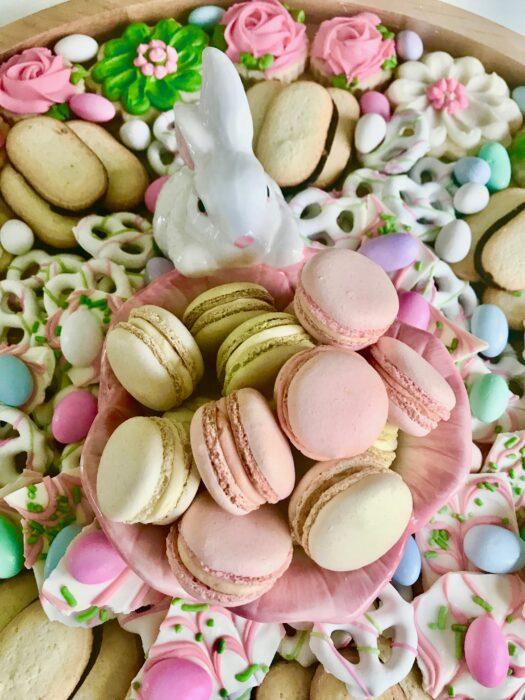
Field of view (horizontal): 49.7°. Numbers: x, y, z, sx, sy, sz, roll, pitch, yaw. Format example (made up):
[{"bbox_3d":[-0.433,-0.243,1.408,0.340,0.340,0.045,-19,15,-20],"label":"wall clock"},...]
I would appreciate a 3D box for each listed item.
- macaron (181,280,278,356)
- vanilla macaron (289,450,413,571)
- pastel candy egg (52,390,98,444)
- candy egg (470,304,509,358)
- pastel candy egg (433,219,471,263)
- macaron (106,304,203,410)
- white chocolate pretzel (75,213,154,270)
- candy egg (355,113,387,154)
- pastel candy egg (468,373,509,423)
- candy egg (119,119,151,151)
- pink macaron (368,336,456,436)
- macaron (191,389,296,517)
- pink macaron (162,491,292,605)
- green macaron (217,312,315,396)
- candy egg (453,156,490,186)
[{"bbox_3d":[-0.014,-0.011,0.263,0.044,0.044,0.026,-18,63,0],"label":"macaron"},{"bbox_3d":[0.034,0.061,0.217,0.045,0.045,0.027,-12,33,-19],"label":"vanilla macaron"},{"bbox_3d":[-0.077,0.028,0.232,0.018,0.018,0.025,13,41,6],"label":"pastel candy egg"},{"bbox_3d":[0.105,-0.009,0.261,0.017,0.017,0.025,1,73,0],"label":"candy egg"},{"bbox_3d":[0.097,-0.055,0.287,0.017,0.017,0.024,20,80,0],"label":"pastel candy egg"},{"bbox_3d":[-0.045,0.004,0.240,0.028,0.044,0.044,-37,90,-31],"label":"macaron"},{"bbox_3d":[-0.072,-0.053,0.272,0.037,0.009,0.032,0,63,0],"label":"white chocolate pretzel"},{"bbox_3d":[0.060,-0.120,0.313,0.016,0.016,0.024,22,81,11],"label":"candy egg"},{"bbox_3d":[0.098,0.021,0.245,0.016,0.016,0.024,22,61,10],"label":"pastel candy egg"},{"bbox_3d":[-0.073,-0.123,0.323,0.017,0.017,0.022,-31,24,0],"label":"candy egg"},{"bbox_3d":[0.061,0.015,0.246,0.045,0.045,0.025,35,109,-14],"label":"pink macaron"},{"bbox_3d":[-0.007,0.035,0.202,0.026,0.044,0.044,-24,90,6],"label":"macaron"},{"bbox_3d":[-0.012,0.071,0.208,0.045,0.026,0.045,21,25,0],"label":"pink macaron"},{"bbox_3d":[0.004,0.005,0.247,0.045,0.045,0.026,-22,62,-12],"label":"green macaron"},{"bbox_3d":[0.117,-0.099,0.315,0.024,0.017,0.017,-7,90,-22],"label":"candy egg"}]

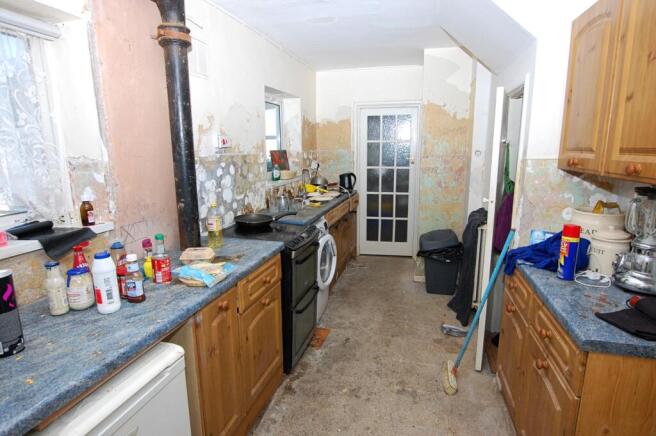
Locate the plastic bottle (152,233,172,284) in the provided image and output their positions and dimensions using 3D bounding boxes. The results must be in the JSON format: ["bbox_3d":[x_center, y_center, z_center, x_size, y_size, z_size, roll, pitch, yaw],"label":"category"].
[{"bbox_3d":[-0.726,0.176,1.508,0.064,0.214,0.064,-6,12,-28],"label":"plastic bottle"}]

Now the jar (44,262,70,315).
[{"bbox_3d":[-0.962,0.249,1.224,0.058,0.182,0.058,-9,14,-39],"label":"jar"}]

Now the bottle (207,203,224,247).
[{"bbox_3d":[-0.673,0.040,2.055,0.084,0.273,0.084,-2,11,-8],"label":"bottle"}]

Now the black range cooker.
[{"bbox_3d":[-0.447,0.544,2.560,0.640,0.905,0.525,3,11,14],"label":"black range cooker"}]

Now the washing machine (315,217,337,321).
[{"bbox_3d":[-0.285,0.467,3.111,0.665,0.850,0.600,3,11,14],"label":"washing machine"}]

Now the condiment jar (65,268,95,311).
[{"bbox_3d":[-0.892,0.254,1.245,0.083,0.135,0.083,-8,13,-36],"label":"condiment jar"}]

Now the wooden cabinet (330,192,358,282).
[{"bbox_3d":[-0.079,0.245,4.180,0.595,0.885,1.640,3,11,14],"label":"wooden cabinet"}]

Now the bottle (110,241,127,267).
[{"bbox_3d":[-0.864,0.201,1.441,0.062,0.193,0.062,-7,13,-32],"label":"bottle"}]

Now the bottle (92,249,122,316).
[{"bbox_3d":[-0.771,0.223,1.205,0.074,0.211,0.074,-7,13,-33],"label":"bottle"}]

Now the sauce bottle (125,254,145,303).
[{"bbox_3d":[-0.721,0.225,1.290,0.061,0.174,0.061,-2,11,-10],"label":"sauce bottle"}]

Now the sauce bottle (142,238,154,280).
[{"bbox_3d":[-0.787,0.179,1.529,0.050,0.175,0.050,-6,12,-28],"label":"sauce bottle"}]

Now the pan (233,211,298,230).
[{"bbox_3d":[-0.471,0.021,2.632,0.457,0.088,0.280,-3,11,-14],"label":"pan"}]

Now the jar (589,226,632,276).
[{"bbox_3d":[1.271,0.148,1.557,0.138,0.216,0.138,9,14,39],"label":"jar"}]

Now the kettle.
[{"bbox_3d":[0.271,-0.472,4.621,0.218,0.245,0.160,0,11,3],"label":"kettle"}]

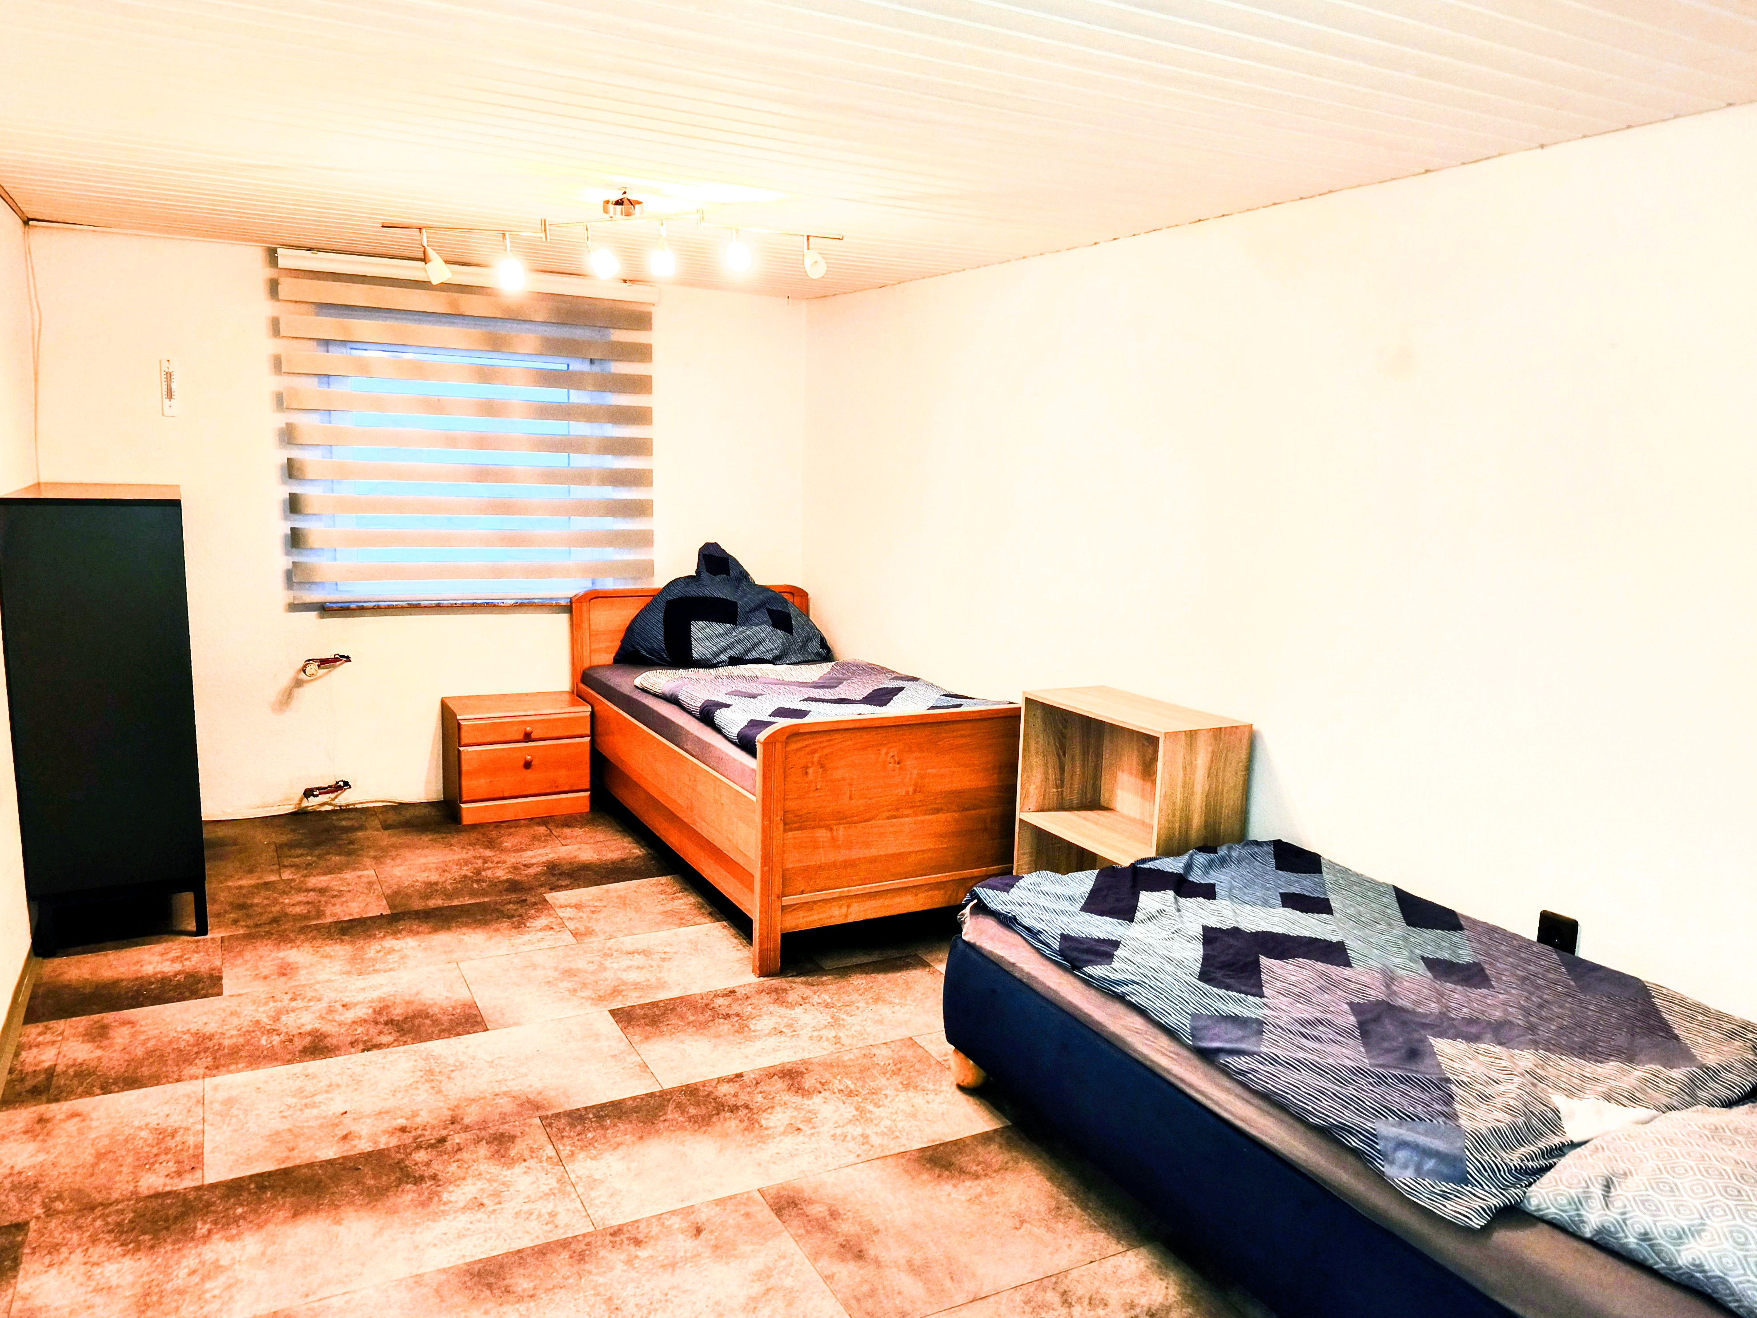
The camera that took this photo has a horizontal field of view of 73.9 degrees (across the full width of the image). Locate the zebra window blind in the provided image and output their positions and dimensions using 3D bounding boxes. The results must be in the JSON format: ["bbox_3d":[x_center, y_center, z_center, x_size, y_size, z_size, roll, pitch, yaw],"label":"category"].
[{"bbox_3d":[-1.546,-0.859,4.577,1.382,1.258,0.070,-2,10,-27],"label":"zebra window blind"}]

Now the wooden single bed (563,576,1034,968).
[{"bbox_3d":[-0.328,0.267,4.262,1.067,0.870,2.022,-3,10,-28],"label":"wooden single bed"}]

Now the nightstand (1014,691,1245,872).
[{"bbox_3d":[0.697,0.507,3.339,0.310,0.750,0.600,-3,10,-29],"label":"nightstand"}]

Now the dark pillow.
[{"bbox_3d":[-0.636,-0.228,4.962,0.948,0.515,0.271,-3,10,-28],"label":"dark pillow"}]

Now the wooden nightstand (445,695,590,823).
[{"bbox_3d":[-1.457,0.386,4.699,0.494,0.417,0.409,-3,10,-28],"label":"wooden nightstand"}]

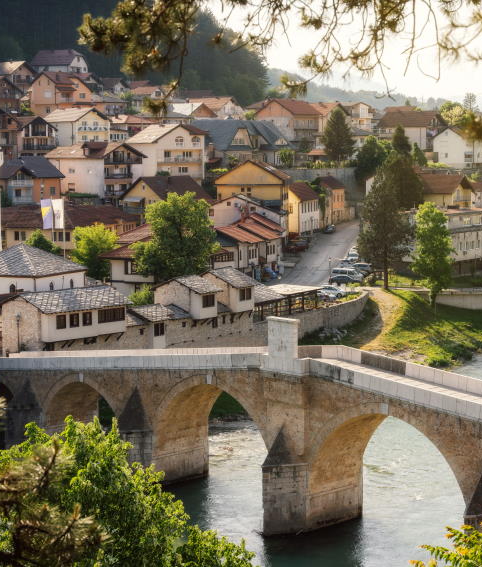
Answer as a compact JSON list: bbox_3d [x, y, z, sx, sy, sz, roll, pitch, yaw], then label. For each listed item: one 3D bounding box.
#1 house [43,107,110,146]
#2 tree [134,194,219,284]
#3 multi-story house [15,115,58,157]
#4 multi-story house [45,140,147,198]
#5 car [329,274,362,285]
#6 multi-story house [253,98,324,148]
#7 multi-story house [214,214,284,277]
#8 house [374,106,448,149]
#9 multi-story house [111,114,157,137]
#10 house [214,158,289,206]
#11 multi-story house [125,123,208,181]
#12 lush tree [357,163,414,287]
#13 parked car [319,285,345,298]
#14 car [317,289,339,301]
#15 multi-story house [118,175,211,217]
[{"bbox_3d":[-32.910,-31.190,263.000,9.000,9.000,10.500,-6,9,-40],"label":"house"},{"bbox_3d":[-7.515,-4.819,149.000,9.600,11.000,9.400,0,5,0],"label":"tree"},{"bbox_3d":[-42.150,-30.020,267.000,7.800,8.500,8.200,-6,9,-40],"label":"multi-story house"},{"bbox_3d":[-27.354,-21.223,245.000,15.000,10.600,11.500,5,8,45],"label":"multi-story house"},{"bbox_3d":[14.200,-0.370,176.000,4.500,1.470,1.770,-4,8,-28],"label":"car"},{"bbox_3d":[10.130,-34.540,283.000,10.500,11.200,10.500,6,9,40],"label":"multi-story house"},{"bbox_3d":[1.448,-5.793,198.000,6.000,8.700,18.000,2,6,20],"label":"multi-story house"},{"bbox_3d":[39.648,-35.579,302.000,13.000,10.000,9.500,3,6,35],"label":"house"},{"bbox_3d":[-23.617,-34.373,288.000,9.500,6.500,8.500,-2,5,-18],"label":"multi-story house"},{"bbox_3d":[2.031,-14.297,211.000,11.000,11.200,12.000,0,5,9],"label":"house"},{"bbox_3d":[-14.476,-25.117,249.000,11.000,11.000,10.500,-4,7,-38],"label":"multi-story house"},{"bbox_3d":[19.694,-7.632,177.000,7.200,16.600,7.200,0,6,6],"label":"lush tree"},{"bbox_3d":[11.320,1.090,167.000,4.400,1.470,1.770,1,7,5],"label":"parked car"},{"bbox_3d":[11.573,1.157,167.000,4.200,1.480,1.750,1,5,13],"label":"car"},{"bbox_3d":[-12.448,-13.701,217.000,10.500,8.300,11.500,5,8,45],"label":"multi-story house"}]

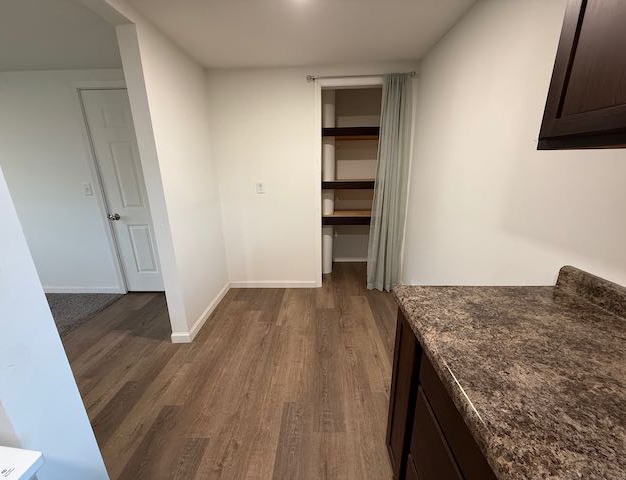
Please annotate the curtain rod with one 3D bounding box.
[{"bbox_3d":[0.427,-1.447,2.301,0.964,0.054,0.085,0,16,2],"label":"curtain rod"}]

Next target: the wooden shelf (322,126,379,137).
[{"bbox_3d":[0.526,-1.219,2.990,0.867,0.077,0.522,0,16,2],"label":"wooden shelf"}]

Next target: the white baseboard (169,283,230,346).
[{"bbox_3d":[-1.030,0.653,2.512,0.152,0.084,0.961,0,16,2],"label":"white baseboard"}]

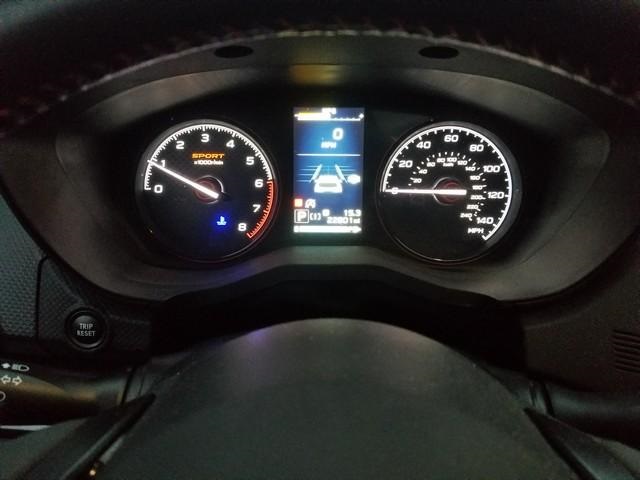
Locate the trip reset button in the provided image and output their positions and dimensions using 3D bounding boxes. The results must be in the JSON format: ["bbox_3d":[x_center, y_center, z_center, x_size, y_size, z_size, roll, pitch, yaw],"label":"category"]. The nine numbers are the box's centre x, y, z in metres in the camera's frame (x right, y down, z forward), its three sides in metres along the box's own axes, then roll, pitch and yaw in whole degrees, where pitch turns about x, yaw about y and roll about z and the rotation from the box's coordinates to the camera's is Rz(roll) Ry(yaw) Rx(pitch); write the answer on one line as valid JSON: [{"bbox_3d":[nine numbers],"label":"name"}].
[{"bbox_3d":[-0.139,0.053,0.287,0.024,0.024,0.009,0,-5,-3],"label":"trip reset button"}]

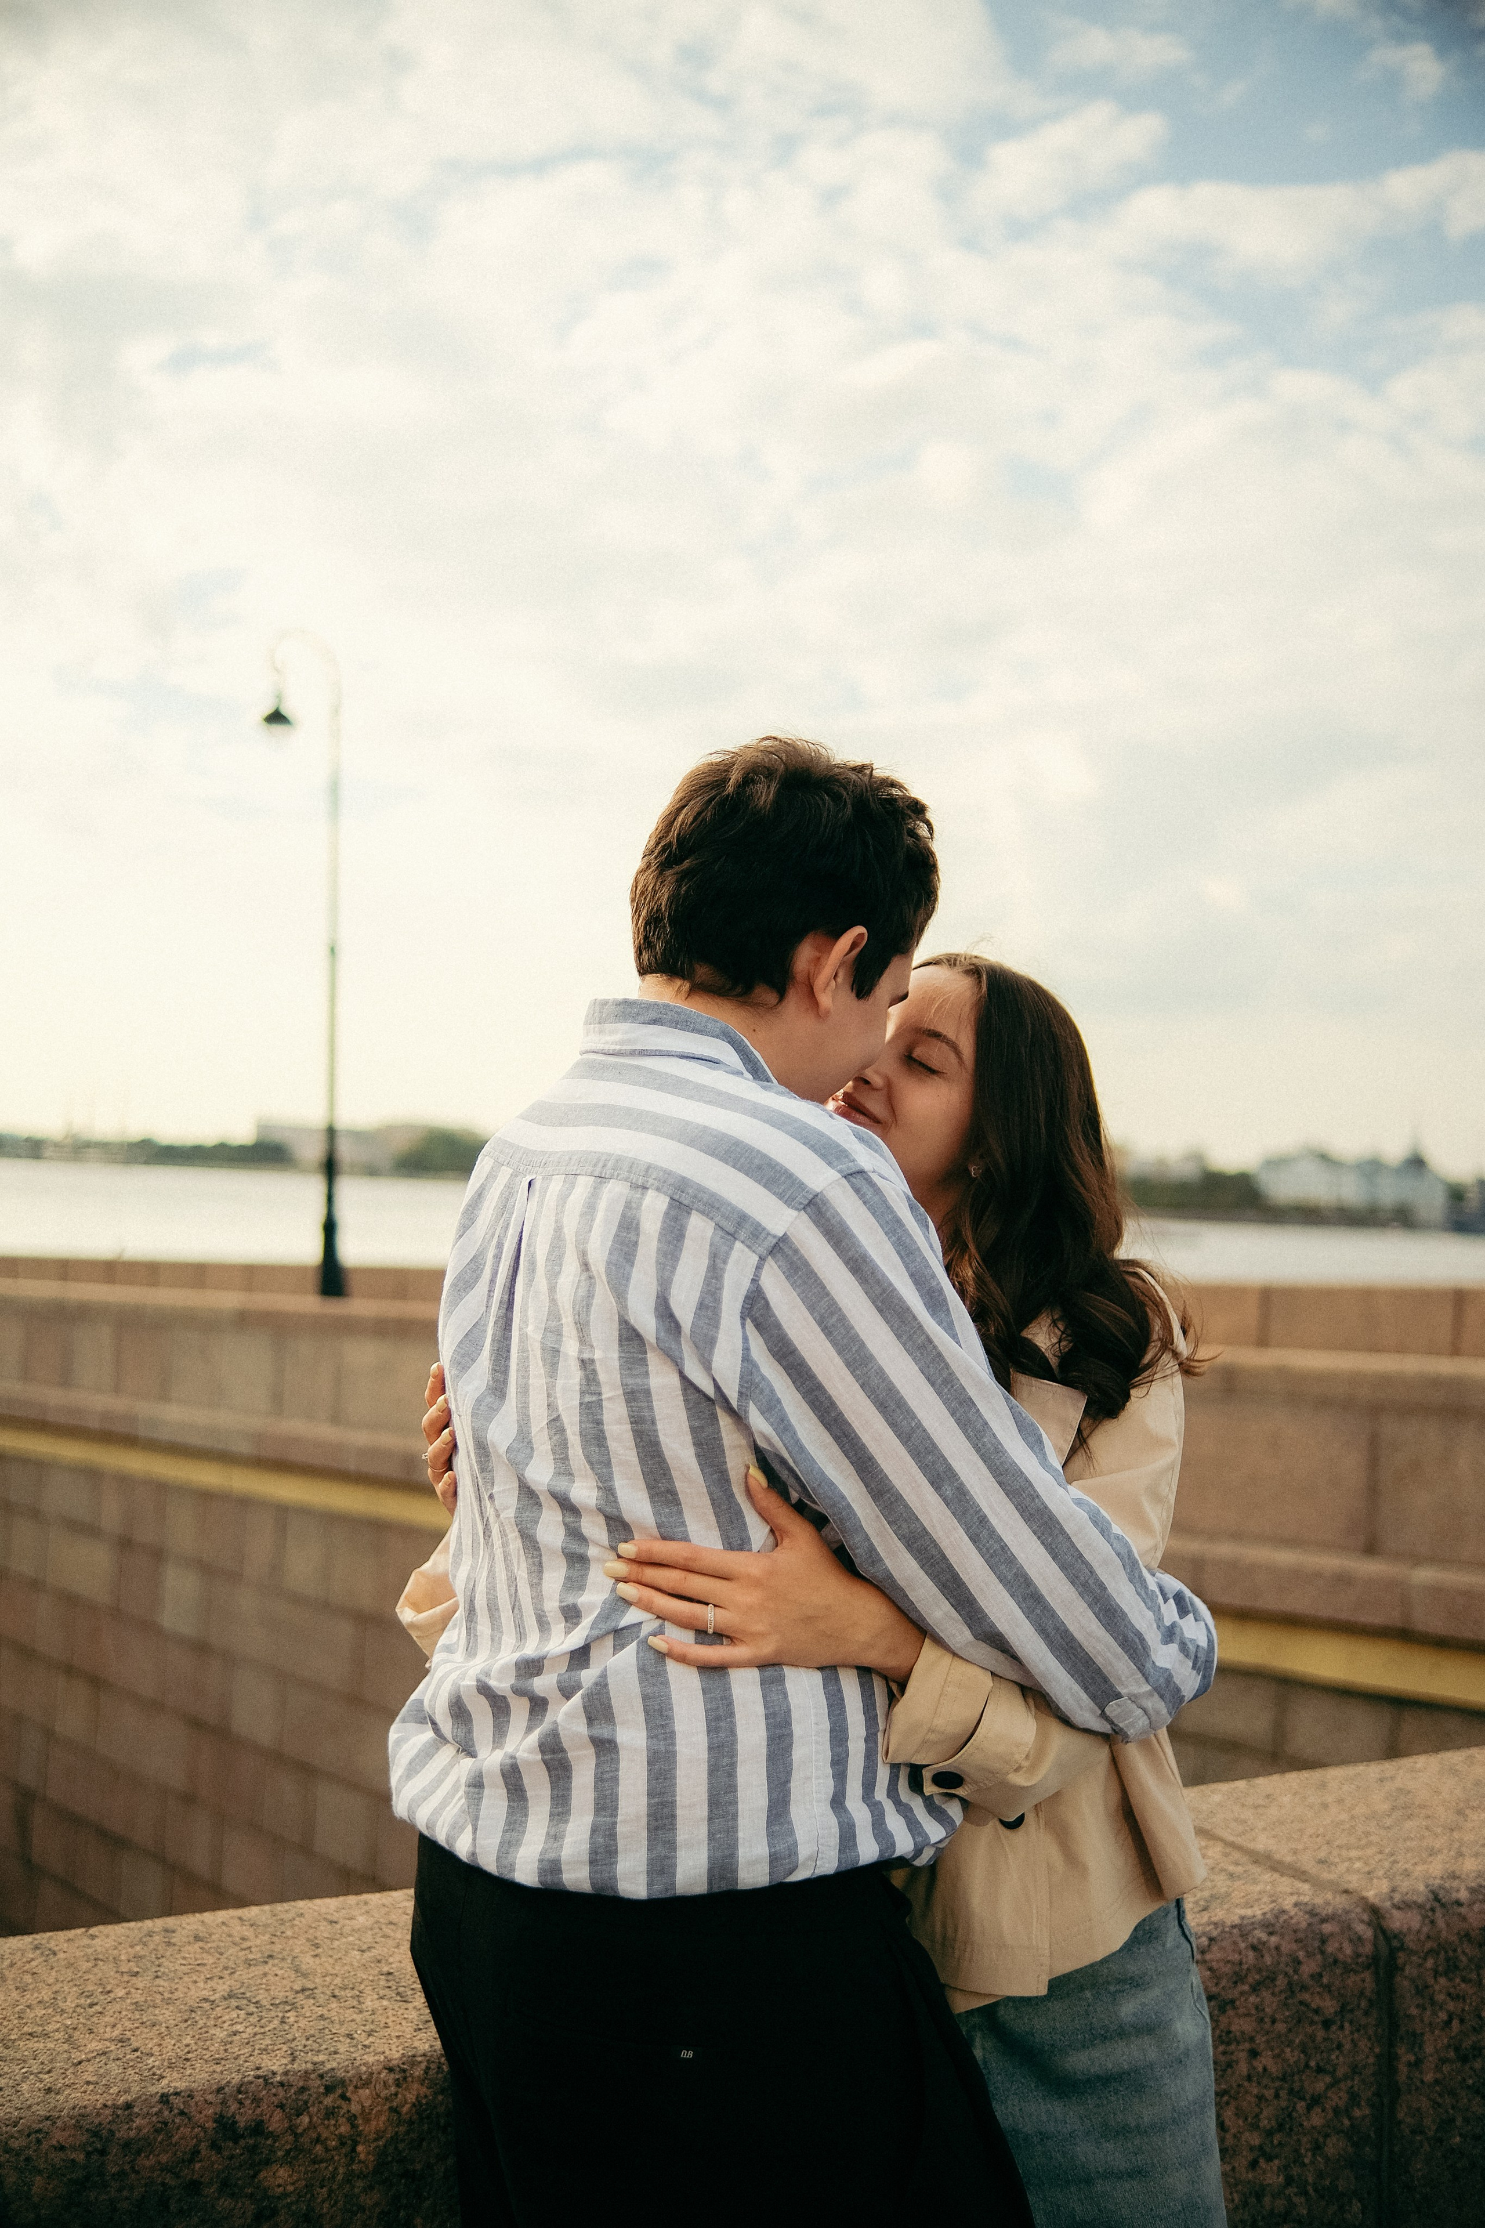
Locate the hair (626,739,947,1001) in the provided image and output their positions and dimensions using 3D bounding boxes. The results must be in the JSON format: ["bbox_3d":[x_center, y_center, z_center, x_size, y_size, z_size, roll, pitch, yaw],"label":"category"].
[{"bbox_3d":[0.032,-0.169,1.489,0.219,0.189,0.189,17,-11,-41],"label":"hair"}]

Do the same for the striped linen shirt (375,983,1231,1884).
[{"bbox_3d":[0.041,0.219,1.510,0.530,0.586,0.439,0,-2,41],"label":"striped linen shirt"}]

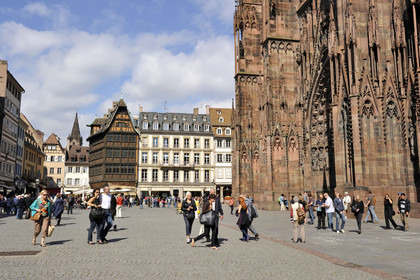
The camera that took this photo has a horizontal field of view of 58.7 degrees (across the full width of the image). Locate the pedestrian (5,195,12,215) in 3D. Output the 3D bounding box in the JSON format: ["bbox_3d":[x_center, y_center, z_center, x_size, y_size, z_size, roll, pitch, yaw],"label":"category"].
[{"bbox_3d":[-17.309,5.608,32.227,0.520,1.701,0.420,-3,-9,22],"label":"pedestrian"}]

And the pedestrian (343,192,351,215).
[{"bbox_3d":[9.146,4.448,25.152,0.450,1.858,0.550,7,-11,-40],"label":"pedestrian"}]

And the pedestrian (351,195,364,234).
[{"bbox_3d":[6.233,3.164,15.863,0.560,1.593,0.450,-1,-9,6],"label":"pedestrian"}]

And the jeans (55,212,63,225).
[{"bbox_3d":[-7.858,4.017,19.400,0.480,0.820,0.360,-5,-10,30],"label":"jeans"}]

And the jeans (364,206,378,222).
[{"bbox_3d":[9.577,4.449,22.210,0.680,0.969,0.450,-3,-9,21],"label":"jeans"}]

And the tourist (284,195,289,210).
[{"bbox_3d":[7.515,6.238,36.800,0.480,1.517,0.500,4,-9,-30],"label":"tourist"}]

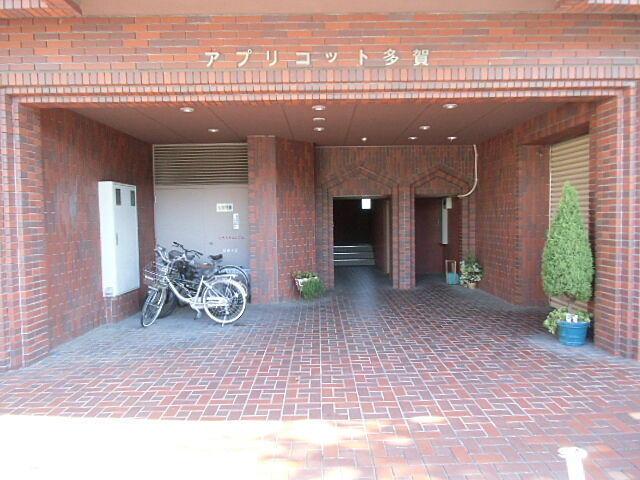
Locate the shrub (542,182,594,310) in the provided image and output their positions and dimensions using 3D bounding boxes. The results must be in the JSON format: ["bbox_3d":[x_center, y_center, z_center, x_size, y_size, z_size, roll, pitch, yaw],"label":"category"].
[{"bbox_3d":[2.793,0.077,5.006,0.530,1.420,0.530,-1,3,0],"label":"shrub"}]

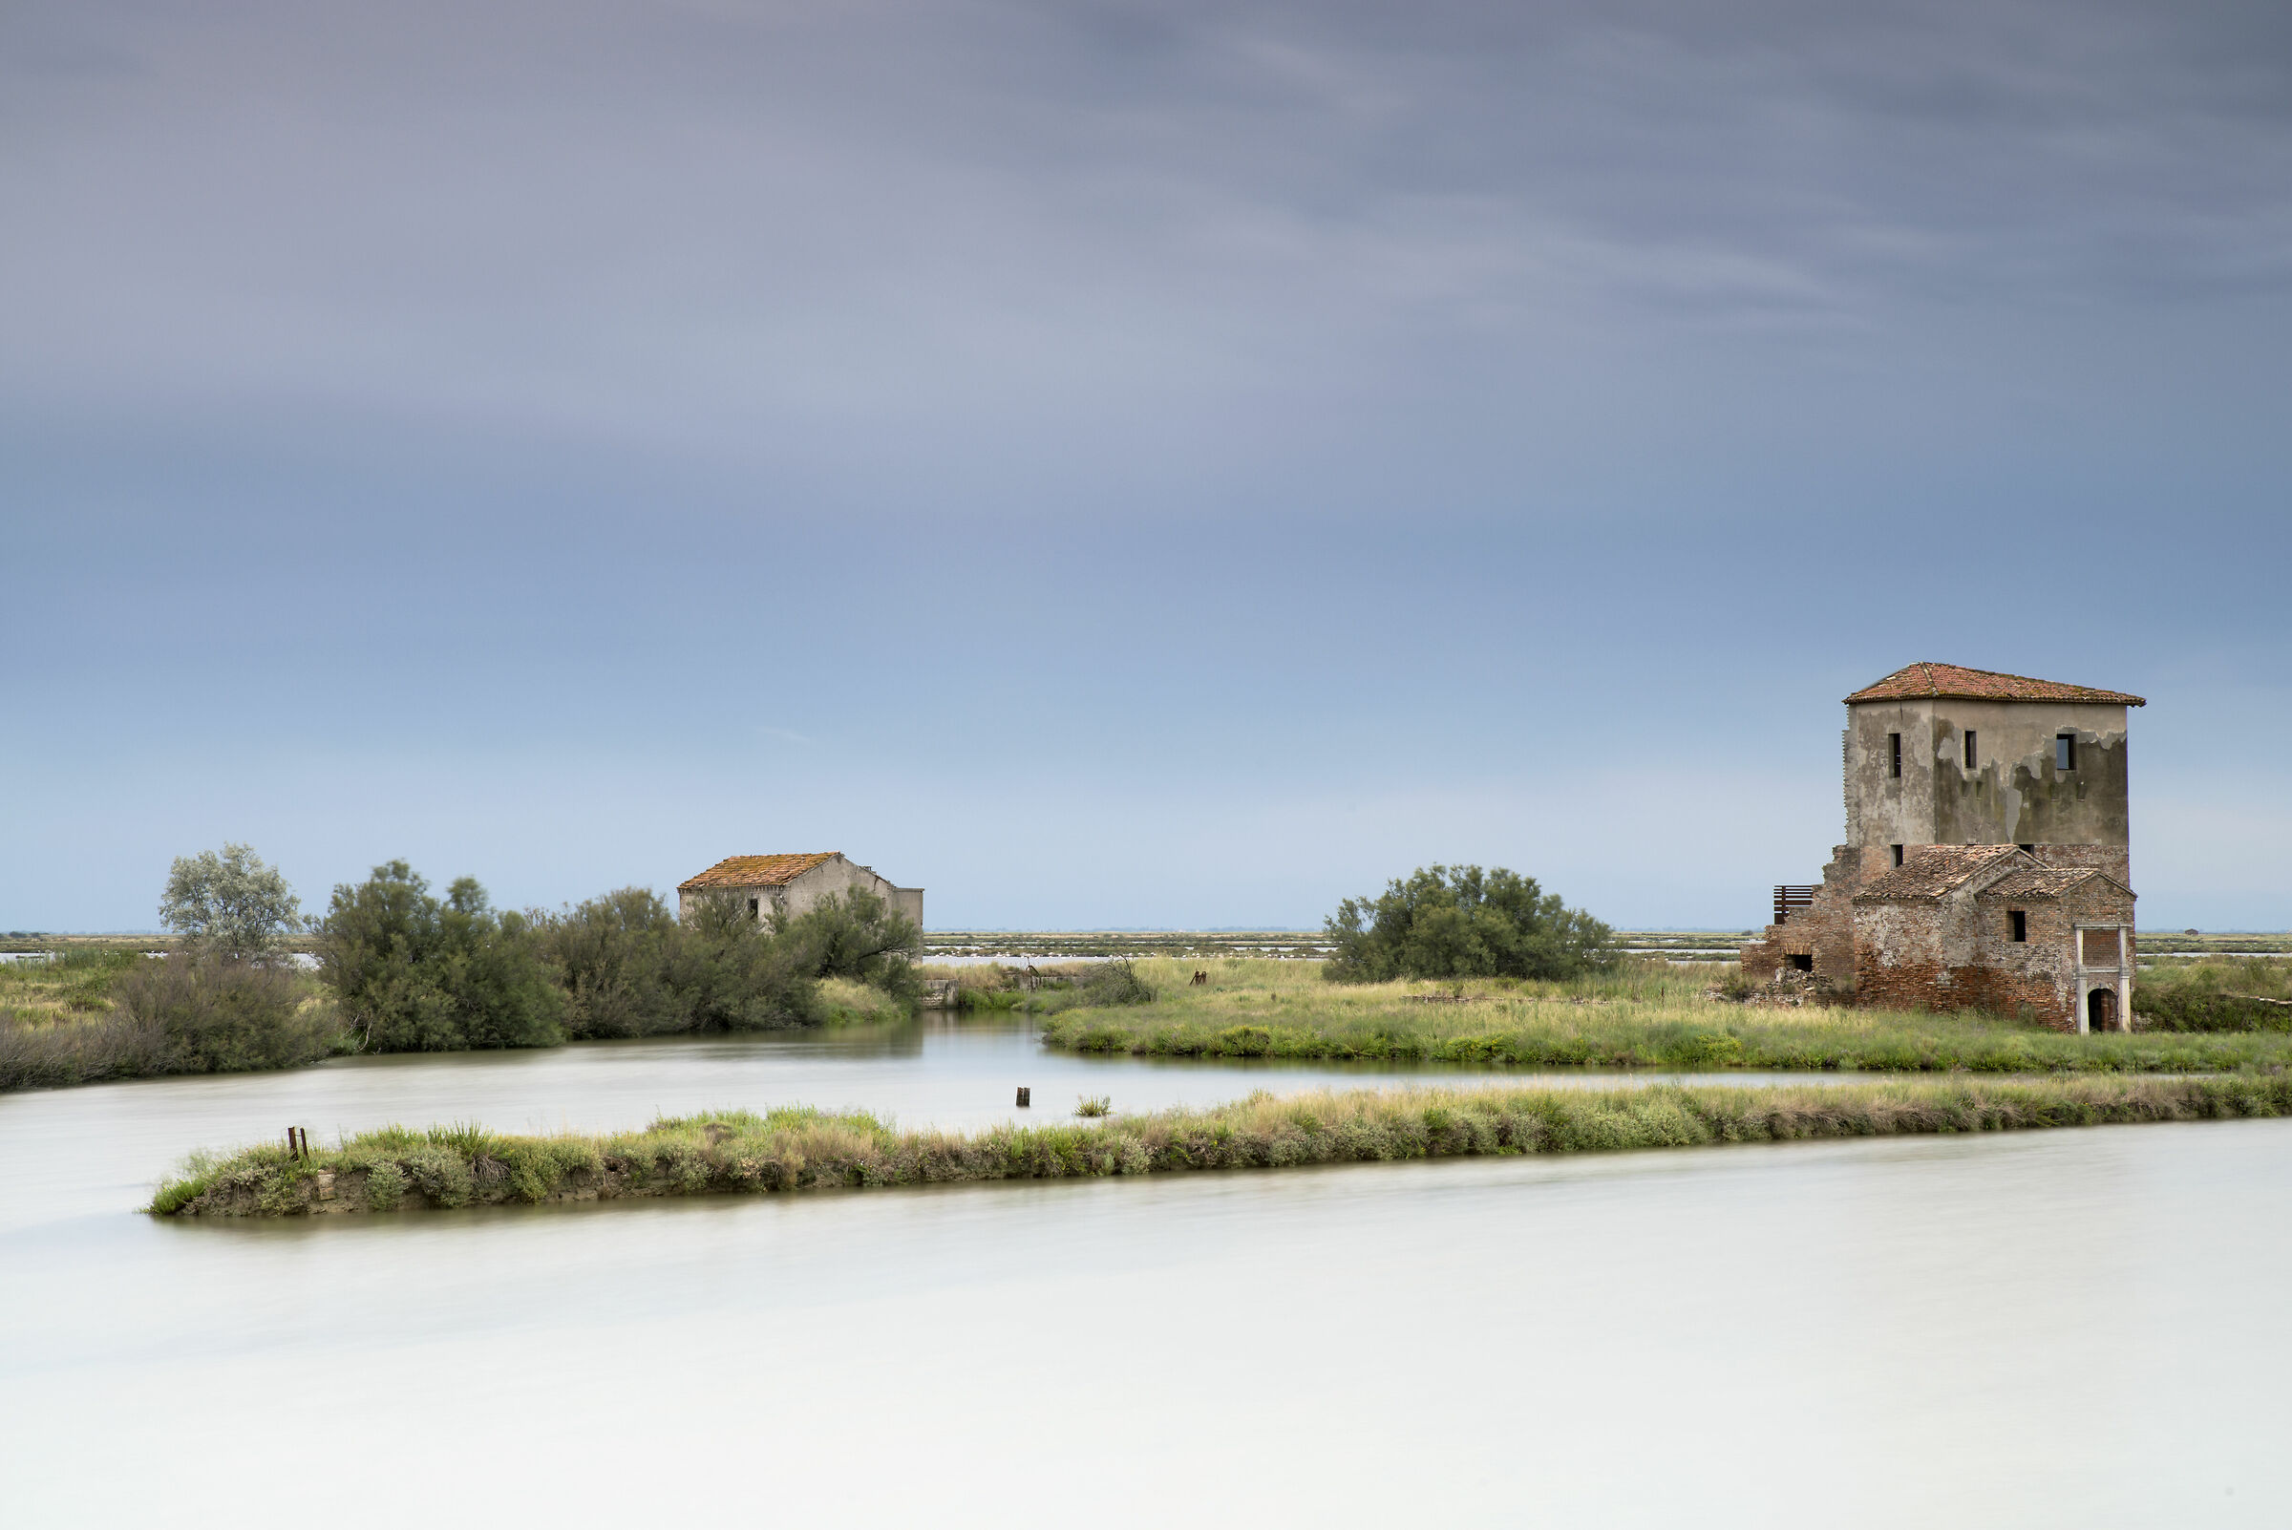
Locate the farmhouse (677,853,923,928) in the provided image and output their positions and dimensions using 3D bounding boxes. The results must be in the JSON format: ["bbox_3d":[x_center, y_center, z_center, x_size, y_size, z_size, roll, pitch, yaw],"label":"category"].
[{"bbox_3d":[-19.290,8.695,231.739,9.600,7.380,9.800,2,-3,-42],"label":"farmhouse"}]

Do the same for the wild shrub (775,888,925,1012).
[{"bbox_3d":[-14.265,8.891,199.805,6.970,6.000,6.200,0,-2,0],"label":"wild shrub"}]

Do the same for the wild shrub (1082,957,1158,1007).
[{"bbox_3d":[-1.162,9.129,174.774,3.080,2.070,2.700,0,-2,0],"label":"wild shrub"}]

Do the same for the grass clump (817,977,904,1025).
[{"bbox_3d":[-14.170,11.640,205.700,4.300,2.200,5.500,0,-2,-4],"label":"grass clump"}]

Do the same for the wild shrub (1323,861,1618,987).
[{"bbox_3d":[14.220,7.079,181.862,12.520,5.700,9.500,0,-2,0],"label":"wild shrub"}]

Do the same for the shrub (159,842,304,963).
[{"bbox_3d":[-34.920,6.097,157.884,5.370,6.250,5.000,0,-2,0],"label":"shrub"}]

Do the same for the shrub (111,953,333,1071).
[{"bbox_3d":[-27.590,7.373,123.805,6.660,3.430,4.800,0,-2,0],"label":"shrub"}]

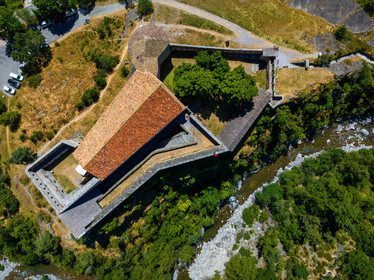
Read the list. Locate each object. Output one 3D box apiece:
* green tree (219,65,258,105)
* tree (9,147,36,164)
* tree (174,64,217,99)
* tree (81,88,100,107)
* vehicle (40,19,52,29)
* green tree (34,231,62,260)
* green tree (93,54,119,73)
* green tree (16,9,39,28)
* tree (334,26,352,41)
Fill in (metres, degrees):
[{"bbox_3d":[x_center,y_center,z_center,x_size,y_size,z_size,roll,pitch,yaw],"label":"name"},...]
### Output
[{"bbox_3d":[15.360,-16.550,78.400,11.810,11.200,11.780,0,90,0],"label":"green tree"},{"bbox_3d":[-52.700,4.940,83.030,7.630,5.950,5.730,0,90,0],"label":"tree"},{"bbox_3d":[2.550,-17.520,78.670,12.600,10.660,10.000,0,90,0],"label":"tree"},{"bbox_3d":[-29.960,-13.200,80.820,6.060,4.350,5.560,0,90,0],"label":"tree"},{"bbox_3d":[-45.660,-37.660,84.200,4.200,1.550,1.800,-21,90,0],"label":"vehicle"},{"bbox_3d":[-46.550,35.200,87.340,7.570,9.330,9.490,0,90,0],"label":"green tree"},{"bbox_3d":[-25.320,-23.760,80.850,8.000,4.310,5.490,0,90,0],"label":"green tree"},{"bbox_3d":[-50.150,-38.210,82.000,6.170,5.990,5.820,0,90,0],"label":"green tree"},{"bbox_3d":[48.740,-33.170,81.020,5.230,3.950,4.140,0,90,0],"label":"tree"}]

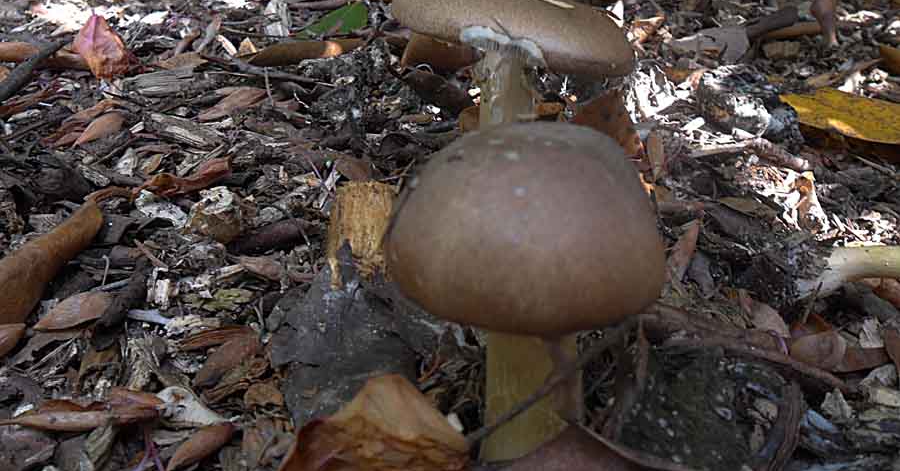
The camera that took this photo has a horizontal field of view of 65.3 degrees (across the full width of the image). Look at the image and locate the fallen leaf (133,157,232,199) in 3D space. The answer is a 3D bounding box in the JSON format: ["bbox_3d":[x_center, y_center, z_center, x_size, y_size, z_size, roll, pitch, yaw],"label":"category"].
[{"bbox_3d":[-0.144,-0.031,0.379,0.051,0.013,0.018,-16,38,-21],"label":"fallen leaf"}]

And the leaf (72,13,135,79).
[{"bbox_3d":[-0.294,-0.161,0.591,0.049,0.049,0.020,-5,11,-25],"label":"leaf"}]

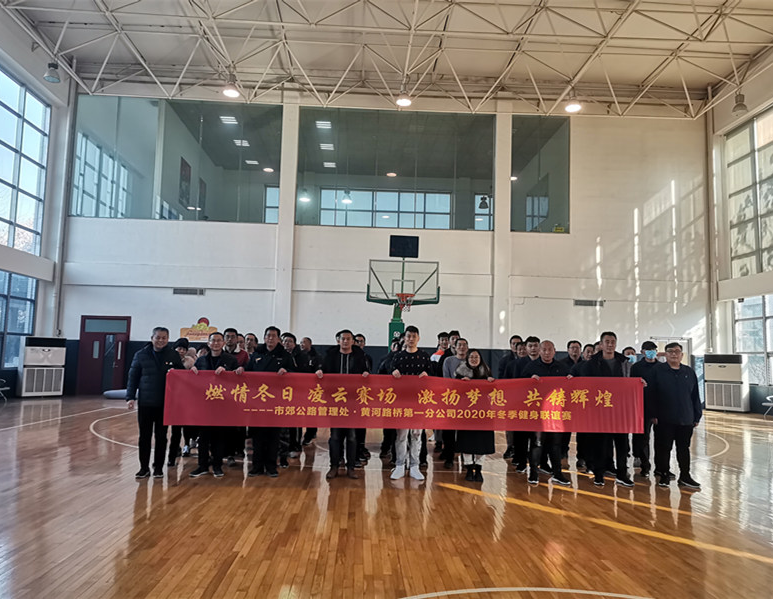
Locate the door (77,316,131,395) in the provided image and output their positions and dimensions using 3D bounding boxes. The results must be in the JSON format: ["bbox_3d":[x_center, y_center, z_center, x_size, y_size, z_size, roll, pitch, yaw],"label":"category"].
[{"bbox_3d":[-9.189,1.832,19.522,1.603,2.576,0.160,2,-5,-3],"label":"door"}]

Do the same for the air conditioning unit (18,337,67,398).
[{"bbox_3d":[-10.506,2.080,18.307,0.530,1.786,1.107,-4,-8,44],"label":"air conditioning unit"}]

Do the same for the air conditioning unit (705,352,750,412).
[{"bbox_3d":[10.885,2.673,19.175,0.530,1.786,1.107,6,-7,-38],"label":"air conditioning unit"}]

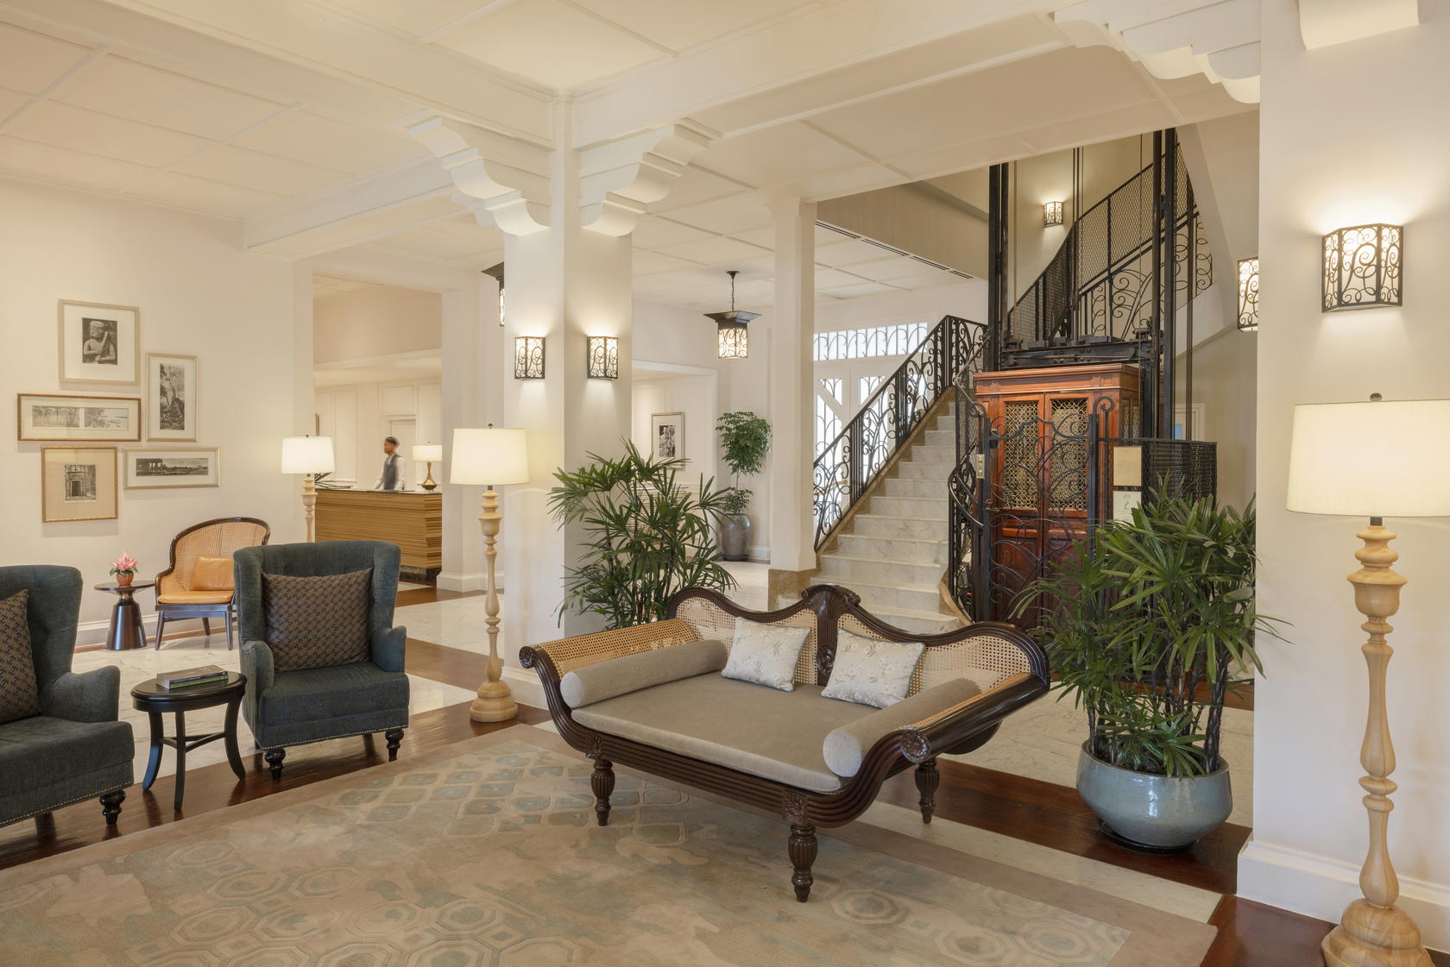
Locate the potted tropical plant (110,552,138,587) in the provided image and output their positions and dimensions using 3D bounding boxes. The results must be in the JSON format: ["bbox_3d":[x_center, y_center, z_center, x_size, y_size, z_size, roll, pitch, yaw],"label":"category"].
[{"bbox_3d":[-4.687,0.666,7.237,0.220,0.275,0.220,-1,2,-33],"label":"potted tropical plant"}]

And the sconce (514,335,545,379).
[{"bbox_3d":[-1.182,-0.758,5.552,0.213,0.243,0.095,1,2,39],"label":"sconce"}]

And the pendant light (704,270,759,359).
[{"bbox_3d":[0.087,-1.849,10.182,0.450,0.971,0.450,1,2,39],"label":"pendant light"}]

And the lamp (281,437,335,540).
[{"bbox_3d":[-3.664,0.404,8.116,0.426,1.632,0.426,0,1,0],"label":"lamp"}]

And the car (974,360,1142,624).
[{"bbox_3d":[2.910,0.171,7.787,1.160,2.141,1.287,1,2,39],"label":"car"}]

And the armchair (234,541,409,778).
[{"bbox_3d":[-1.980,0.820,4.560,0.750,0.985,0.790,-1,2,-29],"label":"armchair"}]

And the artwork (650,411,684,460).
[{"bbox_3d":[-0.860,-0.637,13.995,0.702,0.837,0.030,2,3,40],"label":"artwork"}]

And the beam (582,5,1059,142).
[{"bbox_3d":[0.538,-1.986,4.263,3.403,0.329,0.372,1,2,39],"label":"beam"}]

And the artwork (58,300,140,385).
[{"bbox_3d":[-4.810,-1.072,7.146,0.030,0.636,0.544,1,2,39],"label":"artwork"}]

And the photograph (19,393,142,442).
[{"bbox_3d":[-5.020,-0.507,7.244,0.030,0.353,0.818,1,2,39],"label":"photograph"}]

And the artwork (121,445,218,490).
[{"bbox_3d":[-4.491,-0.122,7.562,0.030,0.329,0.714,1,2,39],"label":"artwork"}]

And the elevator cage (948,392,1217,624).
[{"bbox_3d":[2.982,0.302,7.777,1.645,1.879,1.931,1,2,39],"label":"elevator cage"}]

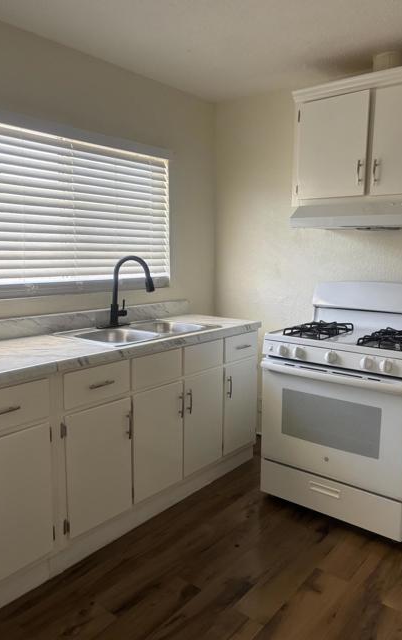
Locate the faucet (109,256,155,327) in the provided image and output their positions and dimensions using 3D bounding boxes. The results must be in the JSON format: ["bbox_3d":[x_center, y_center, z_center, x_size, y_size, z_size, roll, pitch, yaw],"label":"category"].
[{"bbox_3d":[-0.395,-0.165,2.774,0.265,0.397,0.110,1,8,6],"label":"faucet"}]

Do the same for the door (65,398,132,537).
[{"bbox_3d":[-0.447,0.637,2.126,0.030,0.532,0.360,7,10,39],"label":"door"}]

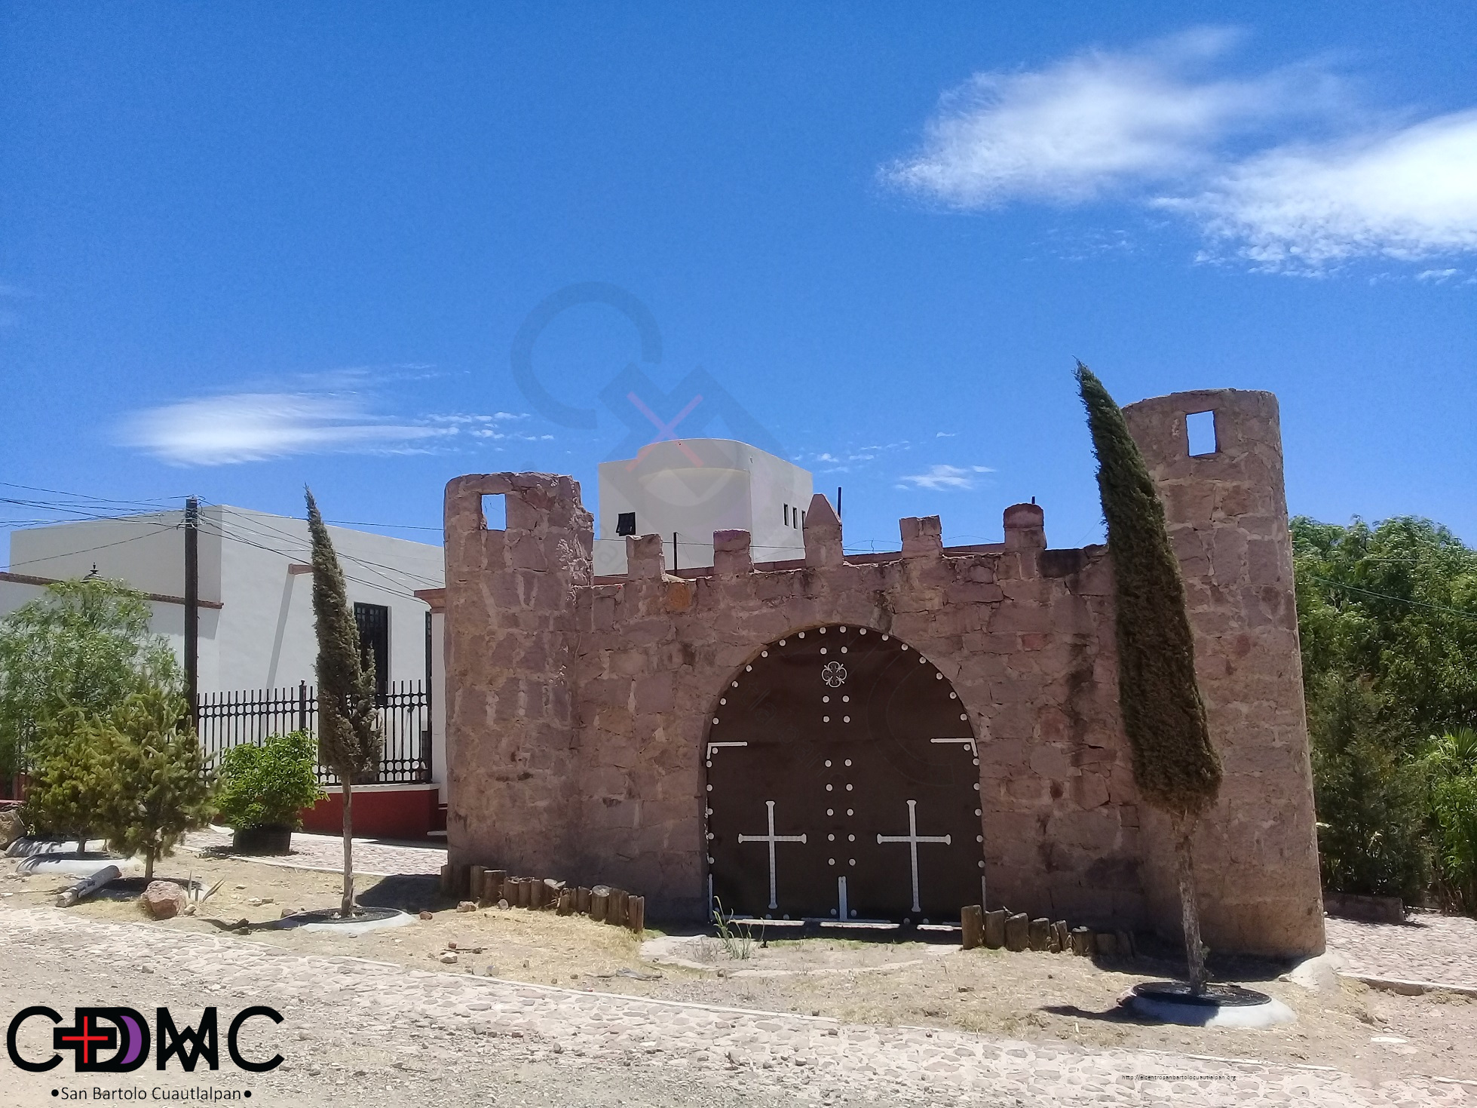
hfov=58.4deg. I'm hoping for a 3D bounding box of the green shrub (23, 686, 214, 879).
[{"bbox_3d":[-6.204,2.290,13.300,1.734,1.914,1.560,1,-7,-25],"label":"green shrub"}]

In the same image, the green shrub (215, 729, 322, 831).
[{"bbox_3d":[-5.566,2.696,15.700,1.226,1.177,1.226,0,-7,-19],"label":"green shrub"}]

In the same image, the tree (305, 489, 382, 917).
[{"bbox_3d":[-3.314,1.218,11.100,0.612,3.572,0.582,0,-6,-17],"label":"tree"}]

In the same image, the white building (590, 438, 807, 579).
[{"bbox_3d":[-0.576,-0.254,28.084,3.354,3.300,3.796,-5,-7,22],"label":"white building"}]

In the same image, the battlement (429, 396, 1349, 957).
[{"bbox_3d":[0.637,1.015,10.761,7.186,4.037,1.114,-5,-7,22],"label":"battlement"}]

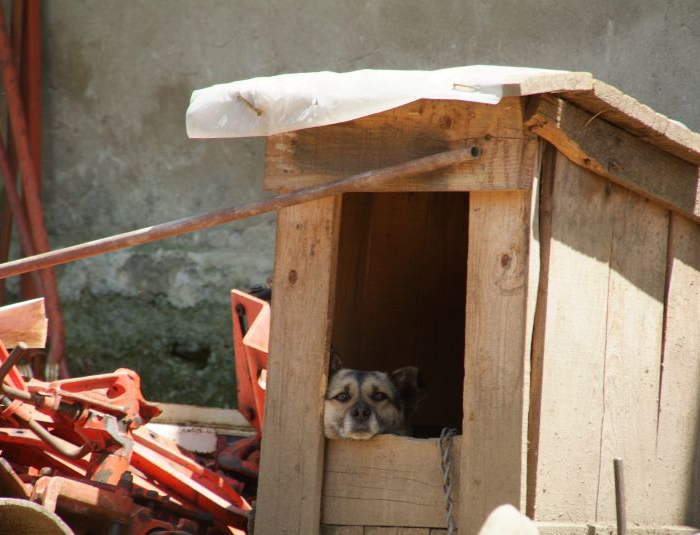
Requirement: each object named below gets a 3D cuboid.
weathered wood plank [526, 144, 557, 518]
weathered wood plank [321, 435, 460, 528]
[{"bbox_3d":[0.342,0.114,11.913,0.030,0.675,0.035,2,1,32],"label":"weathered wood plank"},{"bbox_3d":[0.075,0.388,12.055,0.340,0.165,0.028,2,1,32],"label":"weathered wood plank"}]

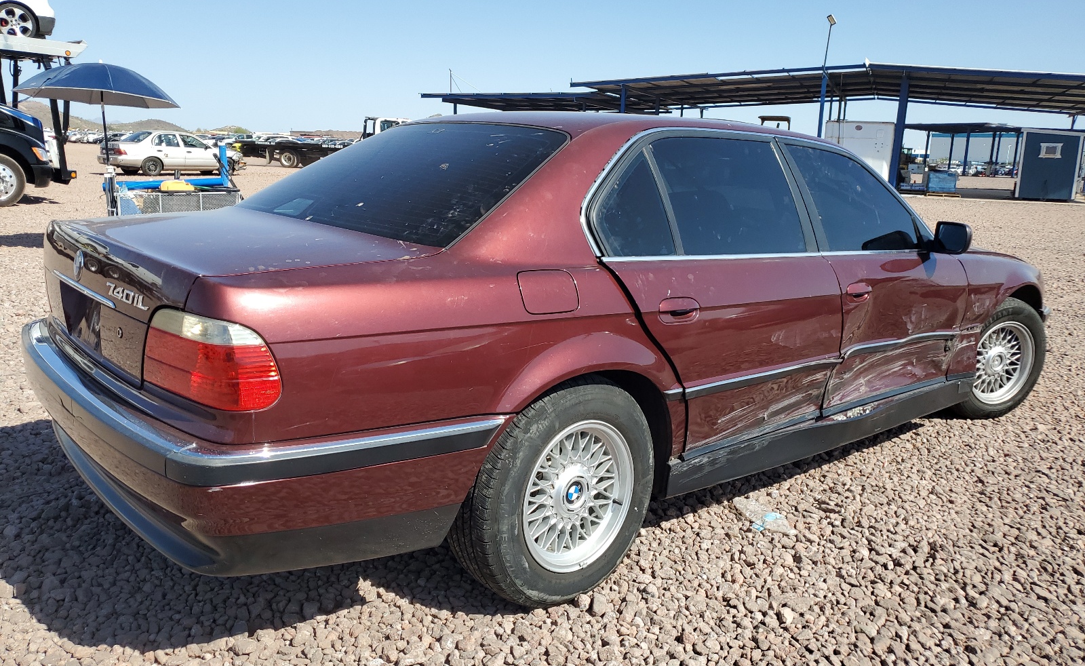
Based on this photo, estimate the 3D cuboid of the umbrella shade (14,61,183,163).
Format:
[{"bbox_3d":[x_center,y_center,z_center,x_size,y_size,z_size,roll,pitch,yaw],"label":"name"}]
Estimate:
[{"bbox_3d":[-4.980,-2.475,9.200,1.650,1.130,1.650,6,12,17],"label":"umbrella shade"}]

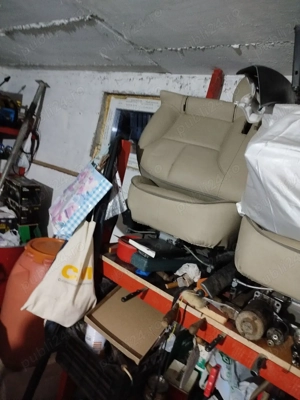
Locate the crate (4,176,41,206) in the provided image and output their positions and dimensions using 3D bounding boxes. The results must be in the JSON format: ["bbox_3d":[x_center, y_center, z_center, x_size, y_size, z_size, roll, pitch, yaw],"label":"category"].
[{"bbox_3d":[-1.149,-0.076,2.517,0.280,0.180,0.175,19,12,34],"label":"crate"}]

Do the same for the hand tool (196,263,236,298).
[{"bbox_3d":[0.292,0.334,1.158,0.255,0.075,0.075,-20,29,-39],"label":"hand tool"}]

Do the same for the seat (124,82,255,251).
[{"bbox_3d":[0.249,-0.171,1.425,0.540,0.740,0.530,16,10,20],"label":"seat"}]

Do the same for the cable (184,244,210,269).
[{"bbox_3d":[0.192,0.234,1.155,0.142,0.030,0.030,39,22,29],"label":"cable"}]

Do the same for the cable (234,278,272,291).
[{"bbox_3d":[0.372,0.309,0.999,0.130,0.020,0.025,5,3,36],"label":"cable"}]

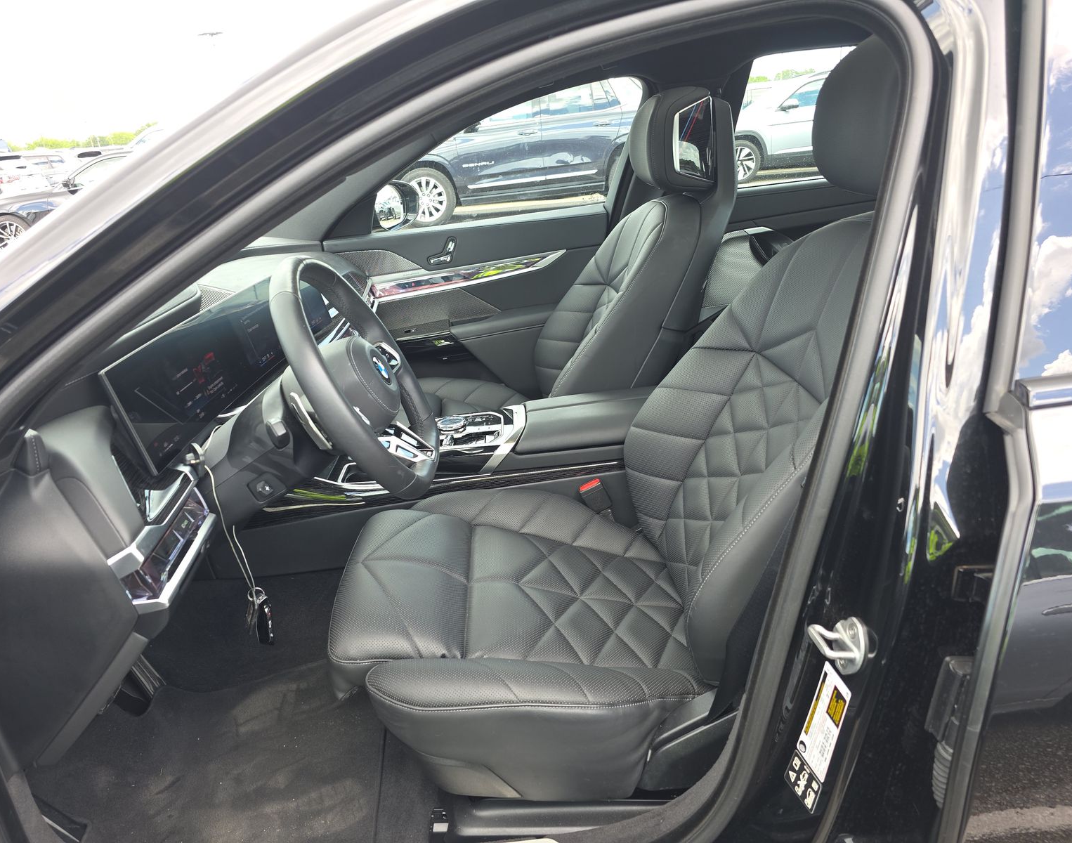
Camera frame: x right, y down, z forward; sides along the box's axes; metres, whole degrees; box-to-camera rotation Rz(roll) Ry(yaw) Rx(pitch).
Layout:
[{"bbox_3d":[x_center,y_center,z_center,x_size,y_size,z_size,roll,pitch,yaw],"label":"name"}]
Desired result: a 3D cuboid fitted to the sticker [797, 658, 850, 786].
[{"bbox_3d":[0.282,0.295,0.732,0.004,0.108,0.042,2,22,-16],"label":"sticker"}]

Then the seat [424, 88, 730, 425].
[{"bbox_3d":[-0.045,-0.262,1.821,0.960,0.950,0.570,-6,21,-1],"label":"seat"}]

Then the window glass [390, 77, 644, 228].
[{"bbox_3d":[-0.082,-0.741,2.099,0.770,0.400,0.030,-5,44,0],"label":"window glass"}]

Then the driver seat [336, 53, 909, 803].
[{"bbox_3d":[0.143,-0.008,1.113,0.970,0.950,0.570,-6,21,-1],"label":"driver seat"}]

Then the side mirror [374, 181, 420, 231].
[{"bbox_3d":[-0.436,-0.659,2.287,0.140,0.165,0.230,0,22,13],"label":"side mirror"}]

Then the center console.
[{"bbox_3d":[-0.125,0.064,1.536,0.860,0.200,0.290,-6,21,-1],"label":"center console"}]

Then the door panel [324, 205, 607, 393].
[{"bbox_3d":[-0.170,-0.272,2.165,0.880,0.580,0.140,-6,21,-1],"label":"door panel"}]

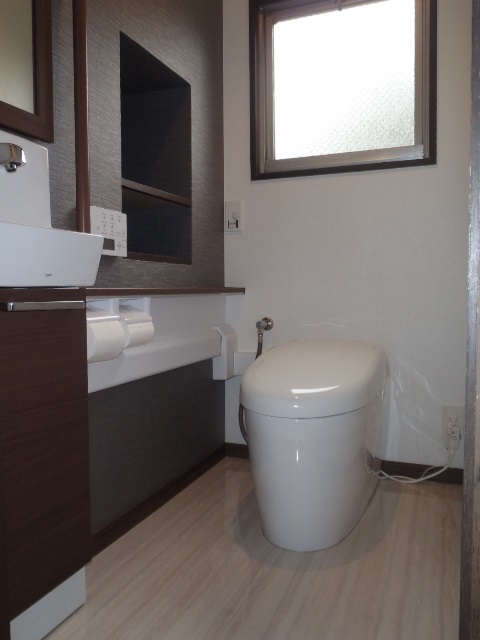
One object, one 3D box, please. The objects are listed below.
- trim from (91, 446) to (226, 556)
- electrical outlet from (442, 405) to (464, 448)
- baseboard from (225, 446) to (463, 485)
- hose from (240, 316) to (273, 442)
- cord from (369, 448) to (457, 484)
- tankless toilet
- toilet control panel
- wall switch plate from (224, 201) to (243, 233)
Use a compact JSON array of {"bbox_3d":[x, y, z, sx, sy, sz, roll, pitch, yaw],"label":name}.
[{"bbox_3d":[-0.227,0.560,1.704,0.012,0.055,0.938,1,3,22],"label":"trim"},{"bbox_3d":[0.745,0.373,1.799,0.072,0.142,0.027,1,3,22],"label":"electrical outlet"},{"bbox_3d":[0.372,0.542,1.969,0.918,0.055,0.013,1,3,22],"label":"baseboard"},{"bbox_3d":[0.064,0.241,2.010,0.116,0.479,0.126,1,3,22],"label":"hose"},{"bbox_3d":[0.612,0.515,1.830,0.282,0.122,0.078,1,3,22],"label":"cord"},{"bbox_3d":[0.242,0.336,1.620,0.394,0.507,0.677,1,3,22],"label":"tankless toilet"},{"bbox_3d":[-0.351,-0.224,1.343,0.023,0.118,0.160,1,3,22],"label":"toilet control panel"},{"bbox_3d":[-0.023,-0.405,2.029,0.070,0.120,0.012,1,3,22],"label":"wall switch plate"}]

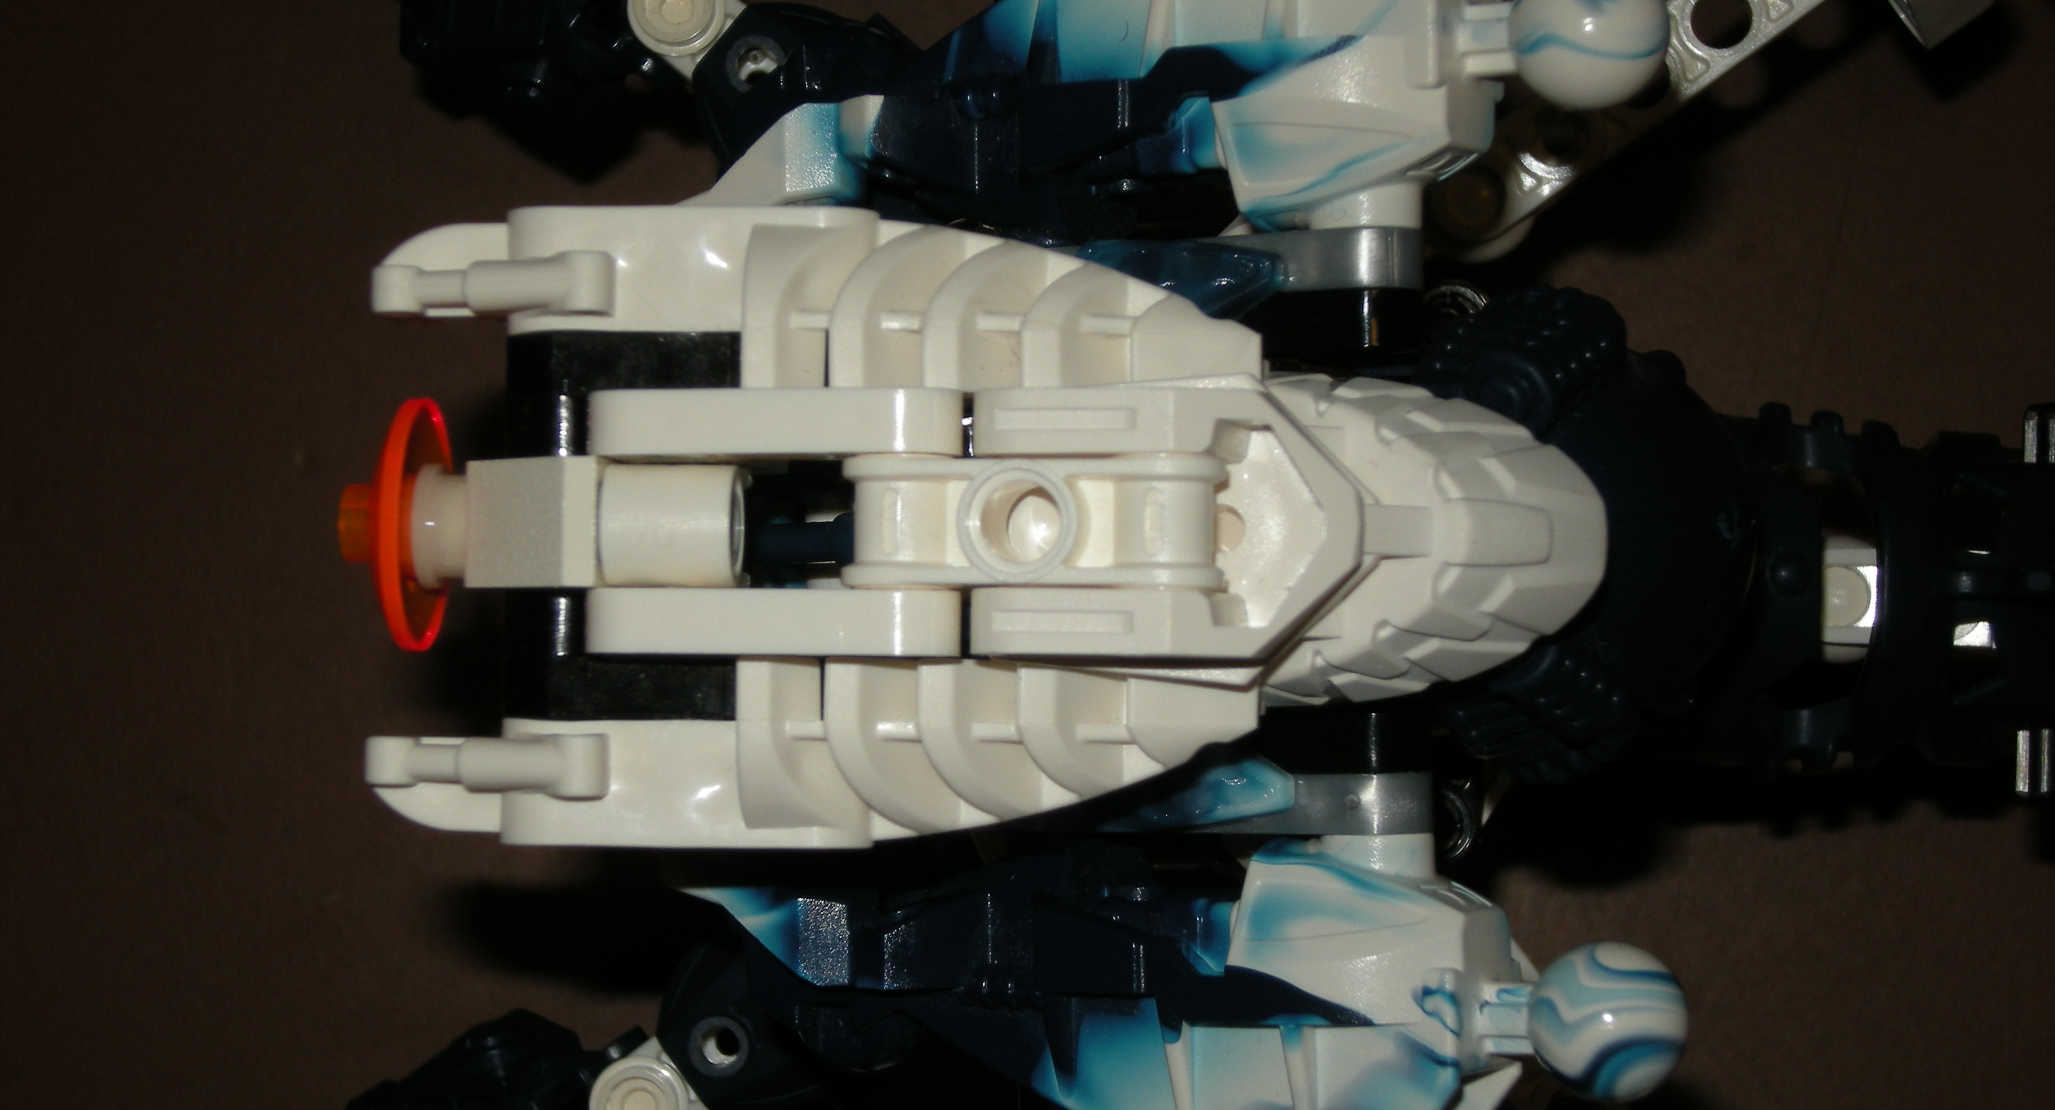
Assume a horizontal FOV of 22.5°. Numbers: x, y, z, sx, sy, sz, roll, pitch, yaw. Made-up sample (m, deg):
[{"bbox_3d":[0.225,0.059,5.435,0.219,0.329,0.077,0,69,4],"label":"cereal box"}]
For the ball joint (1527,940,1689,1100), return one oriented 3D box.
[{"bbox_3d":[0.037,0.030,0.332,0.010,0.010,0.010,0,90,0],"label":"ball joint"}]

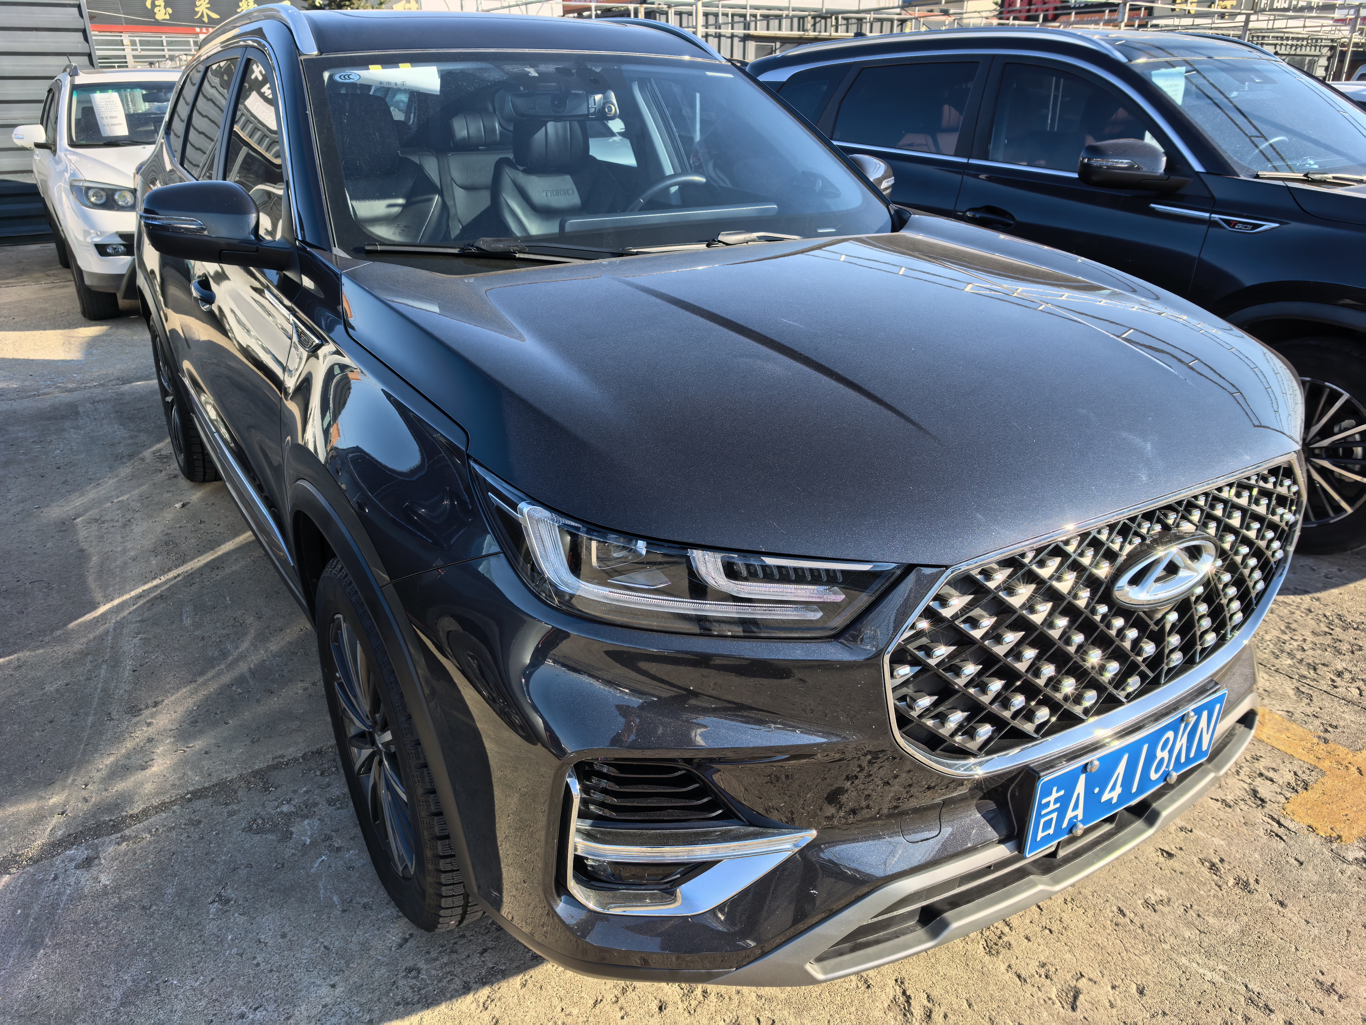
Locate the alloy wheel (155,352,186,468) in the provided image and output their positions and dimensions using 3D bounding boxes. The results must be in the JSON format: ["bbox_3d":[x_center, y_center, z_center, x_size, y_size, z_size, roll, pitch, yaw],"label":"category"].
[{"bbox_3d":[-2.033,-0.486,3.966,0.193,0.502,0.502,-14,26,-30],"label":"alloy wheel"}]

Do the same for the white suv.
[{"bbox_3d":[-4.396,-2.842,8.210,1.870,1.750,4.600,-14,26,-30],"label":"white suv"}]

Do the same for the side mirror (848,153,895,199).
[{"bbox_3d":[0.585,-0.985,2.880,0.274,0.193,0.223,-14,26,-30],"label":"side mirror"}]

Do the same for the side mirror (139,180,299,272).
[{"bbox_3d":[-0.966,-0.594,1.959,0.274,0.193,0.223,-14,26,-30],"label":"side mirror"}]

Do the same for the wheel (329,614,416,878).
[{"bbox_3d":[-0.527,0.411,1.812,0.193,0.502,0.502,-14,26,-30],"label":"wheel"}]

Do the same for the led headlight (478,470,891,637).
[{"bbox_3d":[-0.005,0.044,1.198,0.447,0.193,0.416,-14,26,-30],"label":"led headlight"}]

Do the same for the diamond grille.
[{"bbox_3d":[0.661,0.157,1.387,0.964,0.376,0.142,-14,26,-30],"label":"diamond grille"}]

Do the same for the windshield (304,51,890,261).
[{"bbox_3d":[-0.202,-0.919,2.384,1.482,0.487,0.731,-14,26,-30],"label":"windshield"}]

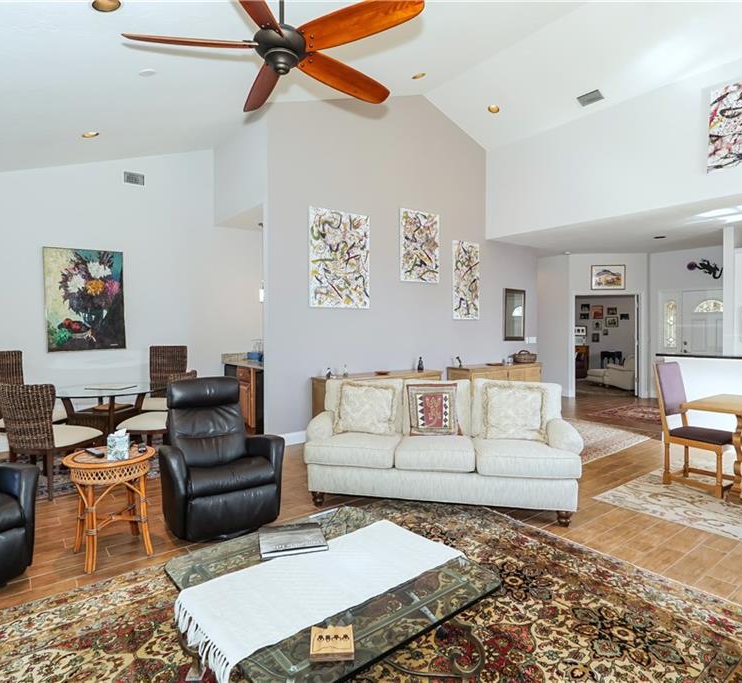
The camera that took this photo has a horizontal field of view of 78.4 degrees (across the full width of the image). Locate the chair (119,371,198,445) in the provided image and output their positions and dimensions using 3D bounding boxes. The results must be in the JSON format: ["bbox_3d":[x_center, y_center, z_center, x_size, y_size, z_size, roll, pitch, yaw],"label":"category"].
[{"bbox_3d":[-2.092,0.793,4.479,0.610,0.930,0.540,0,1,4],"label":"chair"}]

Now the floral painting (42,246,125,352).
[{"bbox_3d":[-3.486,-0.504,5.580,0.826,1.234,0.036,-1,2,-37],"label":"floral painting"}]

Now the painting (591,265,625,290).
[{"bbox_3d":[4.902,-1.325,9.390,0.655,0.545,0.030,0,1,8],"label":"painting"}]

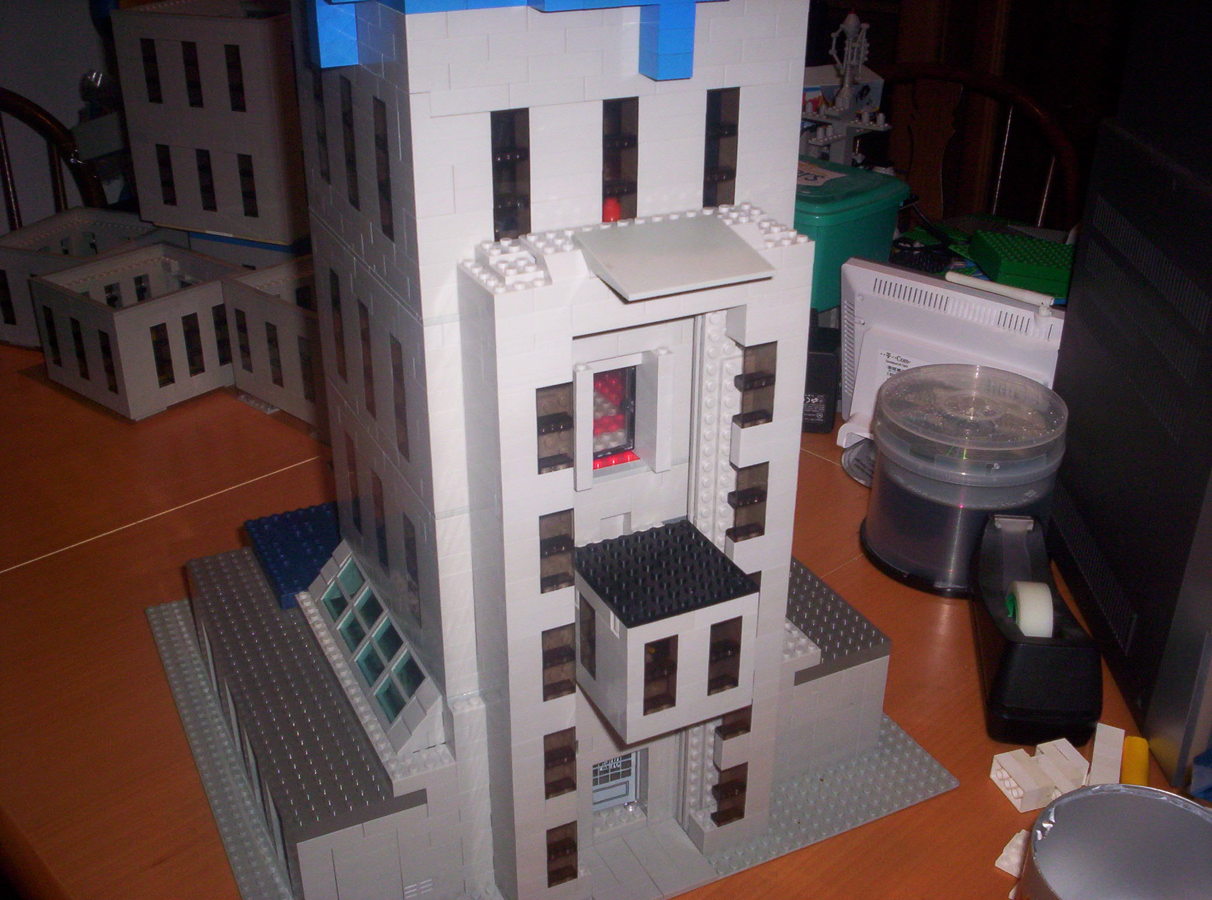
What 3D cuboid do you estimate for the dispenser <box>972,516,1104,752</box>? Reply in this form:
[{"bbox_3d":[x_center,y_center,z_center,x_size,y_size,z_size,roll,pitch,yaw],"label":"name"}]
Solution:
[{"bbox_3d":[0.266,0.108,0.811,0.065,0.067,0.155,3,27,5],"label":"dispenser"}]

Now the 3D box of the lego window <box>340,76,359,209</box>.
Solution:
[{"bbox_3d":[-0.108,-0.134,0.566,0.008,0.058,0.016,-12,30,-23],"label":"lego window"}]

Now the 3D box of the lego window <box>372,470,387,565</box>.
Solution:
[{"bbox_3d":[-0.109,0.037,0.653,0.008,0.058,0.016,-13,30,-23],"label":"lego window"}]

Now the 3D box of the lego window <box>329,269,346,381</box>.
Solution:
[{"bbox_3d":[-0.130,-0.063,0.650,0.008,0.058,0.016,-13,30,-23],"label":"lego window"}]

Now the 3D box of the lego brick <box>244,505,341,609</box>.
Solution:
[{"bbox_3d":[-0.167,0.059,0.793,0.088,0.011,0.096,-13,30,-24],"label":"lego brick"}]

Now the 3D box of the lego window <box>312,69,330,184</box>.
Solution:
[{"bbox_3d":[-0.130,-0.155,0.603,0.008,0.058,0.016,-13,30,-24],"label":"lego window"}]

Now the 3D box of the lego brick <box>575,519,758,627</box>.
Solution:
[{"bbox_3d":[0.024,0.053,0.572,0.064,0.005,0.064,-13,30,-23],"label":"lego brick"}]

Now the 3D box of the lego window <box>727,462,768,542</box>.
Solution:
[{"bbox_3d":[0.064,0.022,0.586,0.016,0.038,0.008,-12,30,-23],"label":"lego window"}]

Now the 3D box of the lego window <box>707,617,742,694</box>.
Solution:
[{"bbox_3d":[0.051,0.089,0.570,0.016,0.038,0.008,-12,30,-23],"label":"lego window"}]

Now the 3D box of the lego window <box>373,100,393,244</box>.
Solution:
[{"bbox_3d":[-0.087,-0.115,0.527,0.008,0.058,0.016,-13,30,-23],"label":"lego window"}]

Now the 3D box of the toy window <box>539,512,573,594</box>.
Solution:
[{"bbox_3d":[-0.022,0.041,0.549,0.016,0.038,0.008,-12,30,-23],"label":"toy window"}]

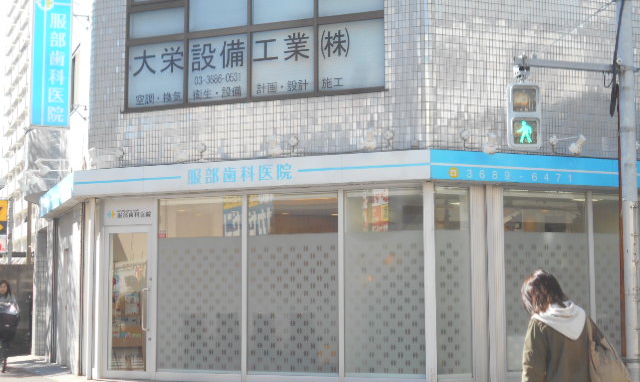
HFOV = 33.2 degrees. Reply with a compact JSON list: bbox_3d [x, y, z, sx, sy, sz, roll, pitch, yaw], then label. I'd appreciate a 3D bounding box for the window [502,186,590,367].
[{"bbox_3d":[3.019,1.175,14.269,1.317,2.384,0.080,2,-6,-22],"label":"window"}]

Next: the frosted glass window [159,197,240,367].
[{"bbox_3d":[-1.674,1.288,14.819,1.329,2.416,0.080,-3,-7,22],"label":"frosted glass window"}]

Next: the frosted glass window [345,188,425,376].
[{"bbox_3d":[0.825,1.162,13.811,1.087,2.433,0.080,-3,-7,22],"label":"frosted glass window"}]

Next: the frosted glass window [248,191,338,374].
[{"bbox_3d":[-0.370,1.222,14.293,1.322,2.426,0.080,-3,-7,22],"label":"frosted glass window"}]

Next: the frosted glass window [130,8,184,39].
[{"bbox_3d":[-2.372,-2.441,15.631,0.926,0.372,0.080,-3,-7,23],"label":"frosted glass window"}]

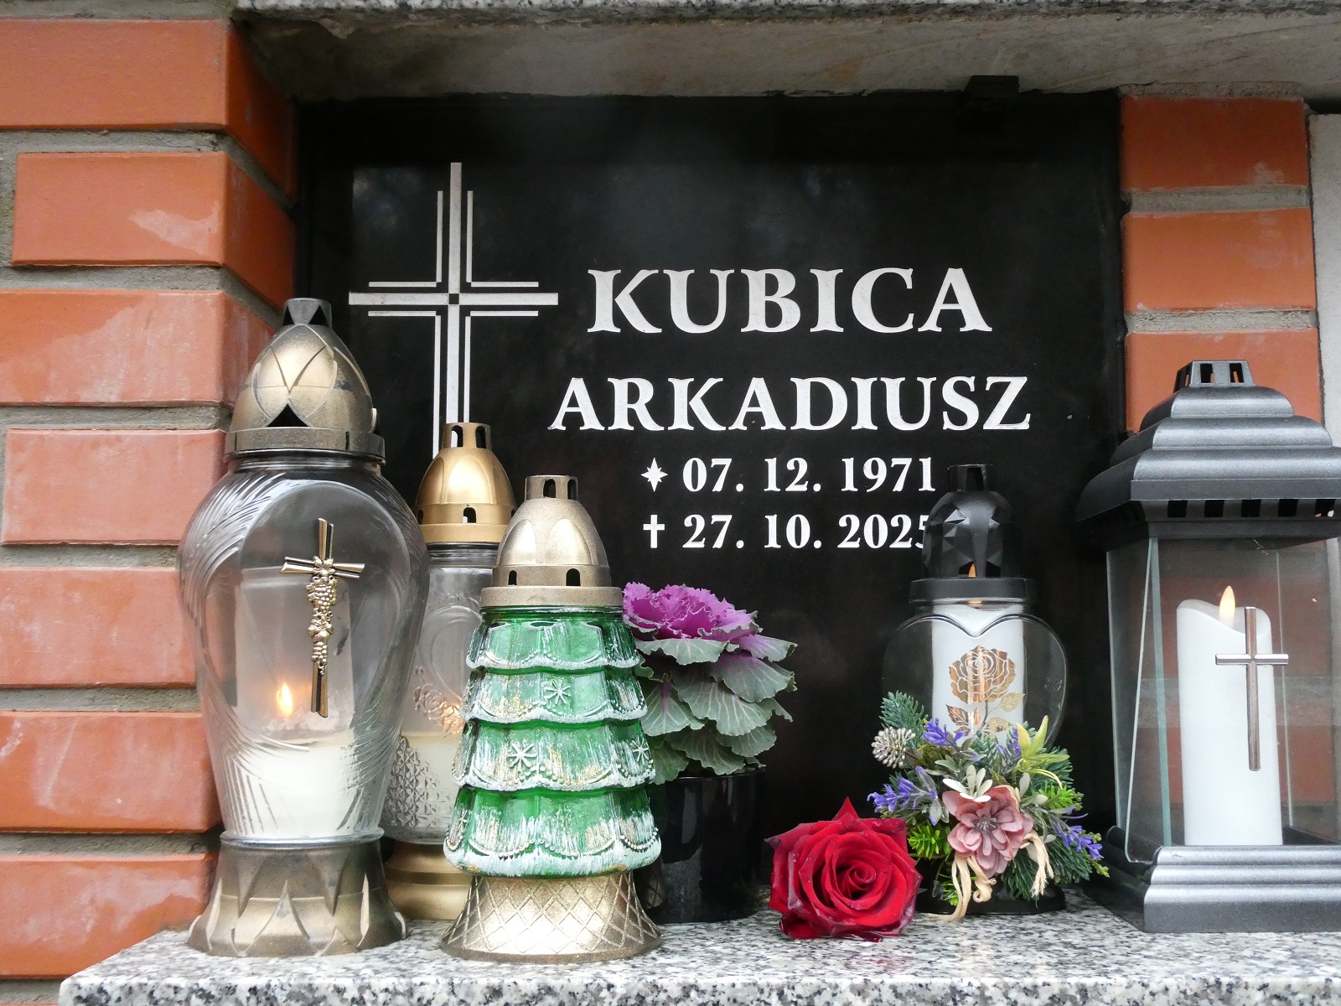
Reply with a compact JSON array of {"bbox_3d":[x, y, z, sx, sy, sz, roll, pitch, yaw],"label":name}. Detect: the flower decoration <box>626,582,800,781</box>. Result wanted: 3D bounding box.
[{"bbox_3d":[0.013,0.105,0.919,0.126,0.112,0.122,0,-5,0],"label":"flower decoration"}]

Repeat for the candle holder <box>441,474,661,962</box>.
[{"bbox_3d":[-0.063,0.109,0.830,0.116,0.245,0.116,0,-5,0],"label":"candle holder"}]

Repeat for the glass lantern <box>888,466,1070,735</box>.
[{"bbox_3d":[0.188,0.110,0.952,0.114,0.265,0.092,0,-5,0],"label":"glass lantern"}]

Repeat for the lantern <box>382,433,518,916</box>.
[{"bbox_3d":[-0.124,0.096,0.933,0.098,0.288,0.098,0,-5,0],"label":"lantern"}]

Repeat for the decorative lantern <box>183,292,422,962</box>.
[{"bbox_3d":[-0.199,0.060,0.840,0.135,0.344,0.130,2,-5,-20],"label":"decorative lantern"}]

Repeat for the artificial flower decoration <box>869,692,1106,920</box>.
[{"bbox_3d":[0.182,0.173,0.888,0.138,0.128,0.088,0,-5,0],"label":"artificial flower decoration"}]

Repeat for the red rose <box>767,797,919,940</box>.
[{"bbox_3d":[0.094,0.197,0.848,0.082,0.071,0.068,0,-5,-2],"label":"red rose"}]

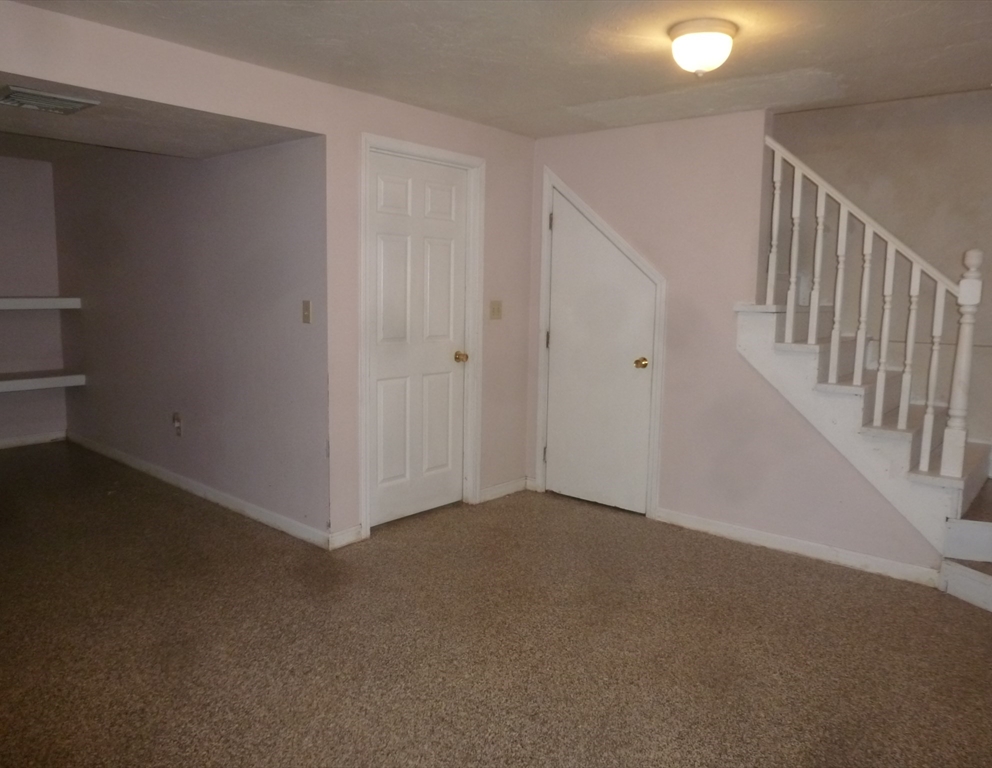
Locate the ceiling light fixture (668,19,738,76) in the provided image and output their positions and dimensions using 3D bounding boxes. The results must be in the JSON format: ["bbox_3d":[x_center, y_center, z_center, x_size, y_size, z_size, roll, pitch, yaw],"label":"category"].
[{"bbox_3d":[0.748,-1.199,2.579,0.254,0.157,0.254,1,8,0],"label":"ceiling light fixture"}]

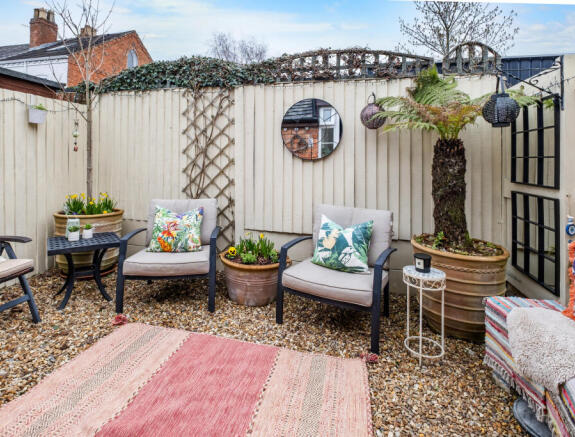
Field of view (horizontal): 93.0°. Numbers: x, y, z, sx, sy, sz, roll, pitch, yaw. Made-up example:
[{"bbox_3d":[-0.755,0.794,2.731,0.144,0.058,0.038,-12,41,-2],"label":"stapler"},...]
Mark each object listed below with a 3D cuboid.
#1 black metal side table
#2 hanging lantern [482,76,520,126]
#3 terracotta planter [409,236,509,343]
[{"bbox_3d":[-1.720,0.437,2.351,0.480,0.460,0.480,-5,9,-35],"label":"black metal side table"},{"bbox_3d":[1.410,-0.768,1.800,0.195,0.285,0.195,0,7,0],"label":"hanging lantern"},{"bbox_3d":[1.130,0.458,1.850,0.570,0.540,0.570,0,7,0],"label":"terracotta planter"}]

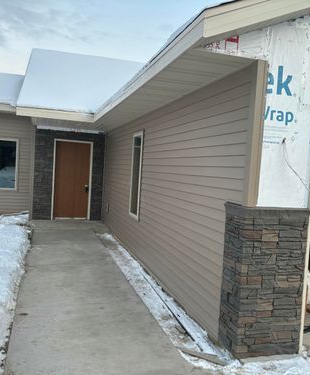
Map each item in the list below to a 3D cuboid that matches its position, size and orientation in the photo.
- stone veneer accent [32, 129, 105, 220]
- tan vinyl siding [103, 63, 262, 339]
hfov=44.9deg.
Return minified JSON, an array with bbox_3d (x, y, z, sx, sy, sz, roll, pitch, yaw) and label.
[{"bbox_3d":[-2.218,-0.308,9.859,1.792,2.379,0.104,2,3,-17],"label":"stone veneer accent"},{"bbox_3d":[-0.261,-0.013,6.582,0.096,2.456,7.408,2,3,-17],"label":"tan vinyl siding"}]

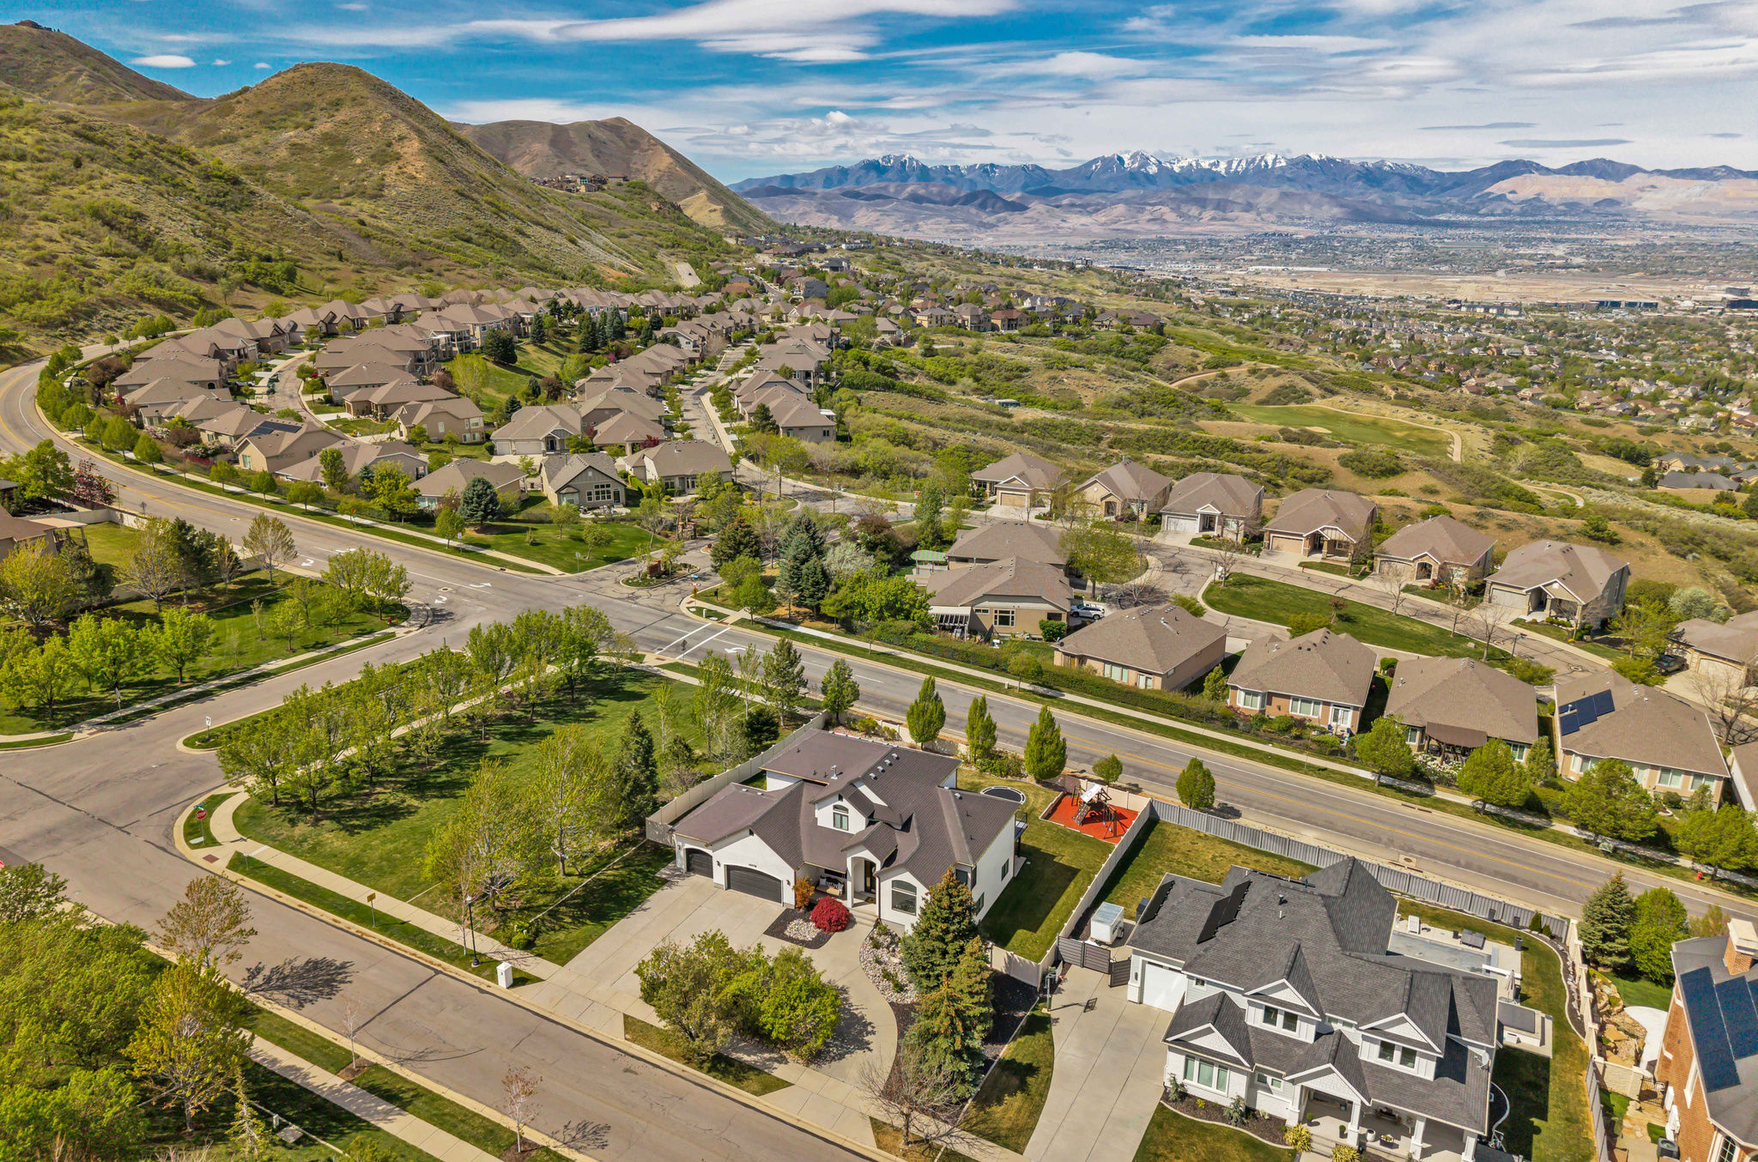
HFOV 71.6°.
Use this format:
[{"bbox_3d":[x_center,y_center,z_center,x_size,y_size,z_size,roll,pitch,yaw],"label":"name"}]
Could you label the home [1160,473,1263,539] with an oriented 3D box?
[{"bbox_3d":[57.940,-13.890,211.310,15.300,8.600,20.500,5,18,17],"label":"home"}]

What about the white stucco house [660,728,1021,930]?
[{"bbox_3d":[-1.460,19.360,101.440,25.100,7.800,22.500,8,19,24],"label":"white stucco house"}]

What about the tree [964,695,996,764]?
[{"bbox_3d":[9.680,14.220,116.480,3.050,7.100,3.050,0,17,0],"label":"tree"}]

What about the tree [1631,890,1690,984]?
[{"bbox_3d":[56.960,25.740,88.660,4.450,6.930,4.450,0,17,0],"label":"tree"}]

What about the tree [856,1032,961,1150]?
[{"bbox_3d":[1.504,28.228,67.058,5.400,6.400,5.400,0,17,0],"label":"tree"}]

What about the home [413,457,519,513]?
[{"bbox_3d":[-72.290,-17.610,214.480,13.500,7.300,17.300,4,18,13],"label":"home"}]

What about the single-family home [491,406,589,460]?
[{"bbox_3d":[-61.480,-28.700,223.960,15.500,7.500,22.000,-1,17,-5],"label":"single-family home"}]

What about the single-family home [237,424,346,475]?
[{"bbox_3d":[-95.680,-22.830,198.480,11.300,7.600,17.000,8,19,26],"label":"single-family home"}]

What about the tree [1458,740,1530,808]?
[{"bbox_3d":[57.340,18.380,114.450,6.710,7.860,6.710,0,17,0],"label":"tree"}]

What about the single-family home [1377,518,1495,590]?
[{"bbox_3d":[87.680,-6.080,191.050,13.700,8.000,21.600,13,21,36],"label":"single-family home"}]

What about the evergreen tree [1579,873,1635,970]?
[{"bbox_3d":[55.090,25.540,91.390,4.120,8.580,4.120,0,17,0],"label":"evergreen tree"}]

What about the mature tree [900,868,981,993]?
[{"bbox_3d":[4.180,22.690,80.700,5.440,8.010,5.440,0,17,0],"label":"mature tree"}]

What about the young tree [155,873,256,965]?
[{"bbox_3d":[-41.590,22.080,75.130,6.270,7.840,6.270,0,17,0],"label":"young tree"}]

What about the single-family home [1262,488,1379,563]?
[{"bbox_3d":[71.960,-10.350,197.500,14.500,7.600,25.300,10,19,28],"label":"single-family home"}]

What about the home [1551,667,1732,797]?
[{"bbox_3d":[75.070,14.160,120.890,13.600,7.900,17.500,8,19,25],"label":"home"}]

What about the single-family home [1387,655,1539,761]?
[{"bbox_3d":[66.070,12.310,137.590,14.900,8.600,18.800,9,19,27],"label":"single-family home"}]

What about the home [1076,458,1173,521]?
[{"bbox_3d":[46.336,-18.458,231.548,14.500,7.800,19.500,7,18,21],"label":"home"}]

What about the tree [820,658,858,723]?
[{"bbox_3d":[-3.980,11.530,126.020,4.120,7.490,4.120,-1,17,-2],"label":"tree"}]

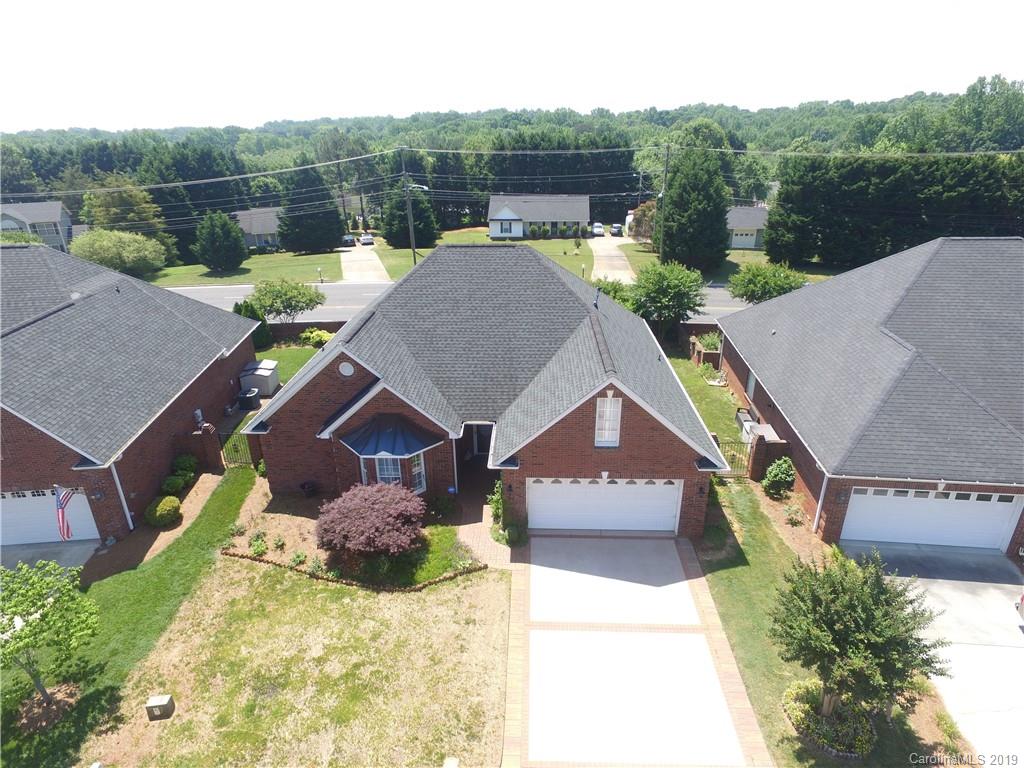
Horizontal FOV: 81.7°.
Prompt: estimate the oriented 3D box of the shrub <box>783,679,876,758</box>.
[{"bbox_3d":[7.227,7.502,13.427,1.950,0.570,1.750,0,23,2],"label":"shrub"}]

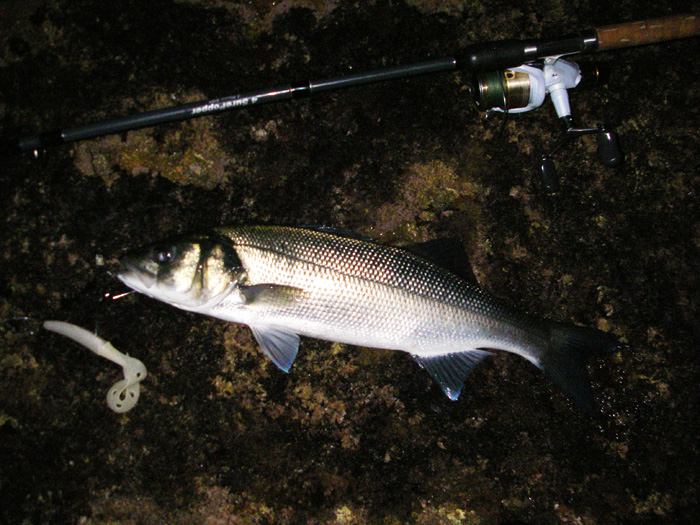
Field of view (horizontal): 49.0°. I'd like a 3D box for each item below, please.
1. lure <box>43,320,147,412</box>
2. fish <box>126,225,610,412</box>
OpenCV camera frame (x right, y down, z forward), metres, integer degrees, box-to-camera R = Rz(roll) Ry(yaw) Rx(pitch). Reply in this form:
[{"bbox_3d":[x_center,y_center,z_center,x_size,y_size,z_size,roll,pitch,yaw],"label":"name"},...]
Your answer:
[{"bbox_3d":[-0.246,0.089,0.740,0.128,0.016,0.049,36,72,14],"label":"lure"},{"bbox_3d":[0.016,0.037,0.742,0.490,0.062,0.165,9,67,4],"label":"fish"}]

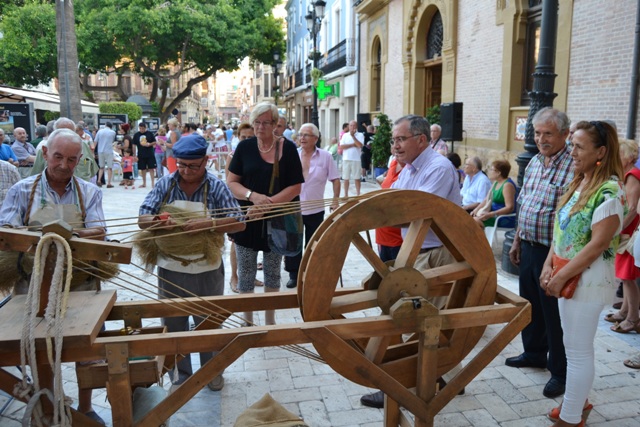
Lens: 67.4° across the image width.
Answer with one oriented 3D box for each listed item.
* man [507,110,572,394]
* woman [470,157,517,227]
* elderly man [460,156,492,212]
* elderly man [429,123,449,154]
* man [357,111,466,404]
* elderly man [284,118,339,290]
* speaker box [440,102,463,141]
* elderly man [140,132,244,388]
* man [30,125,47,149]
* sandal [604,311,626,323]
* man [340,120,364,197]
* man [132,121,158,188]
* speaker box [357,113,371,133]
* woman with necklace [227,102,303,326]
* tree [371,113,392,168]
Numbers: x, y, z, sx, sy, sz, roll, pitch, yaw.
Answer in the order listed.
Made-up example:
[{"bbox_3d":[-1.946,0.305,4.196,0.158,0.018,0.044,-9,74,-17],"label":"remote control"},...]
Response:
[{"bbox_3d":[1.437,0.226,3.073,0.330,1.735,0.500,-9,14,-41],"label":"man"},{"bbox_3d":[2.075,-0.017,5.743,0.640,1.240,0.490,-2,11,-13],"label":"woman"},{"bbox_3d":[1.953,-0.126,6.271,0.800,1.218,0.550,-6,12,-31],"label":"elderly man"},{"bbox_3d":[1.919,-0.628,7.909,0.500,1.648,0.340,6,11,29],"label":"elderly man"},{"bbox_3d":[0.539,0.278,2.889,0.520,1.700,0.490,-3,11,-15],"label":"man"},{"bbox_3d":[-0.084,-0.068,4.749,0.520,1.626,0.360,5,11,26],"label":"elderly man"},{"bbox_3d":[2.354,-1.647,8.594,0.340,0.685,0.380,-6,12,-31],"label":"speaker box"},{"bbox_3d":[-0.741,0.307,2.835,0.580,1.543,0.460,-1,10,-7],"label":"elderly man"},{"bbox_3d":[-4.870,-0.715,8.411,0.500,1.640,0.320,-7,12,-32],"label":"man"},{"bbox_3d":[2.539,0.868,4.097,0.250,0.100,0.090,3,11,14],"label":"sandal"},{"bbox_3d":[0.680,-1.020,9.850,0.500,1.720,0.360,1,10,5],"label":"man"},{"bbox_3d":[-4.646,-1.551,12.781,0.580,1.690,0.360,-1,11,-3],"label":"man"},{"bbox_3d":[1.334,-2.670,14.558,0.430,0.680,0.400,6,11,29],"label":"speaker box"},{"bbox_3d":[-0.417,0.054,3.670,0.540,1.755,0.420,0,10,0],"label":"woman with necklace"},{"bbox_3d":[1.775,-2.075,13.854,0.620,1.590,0.620,1,11,7],"label":"tree"}]

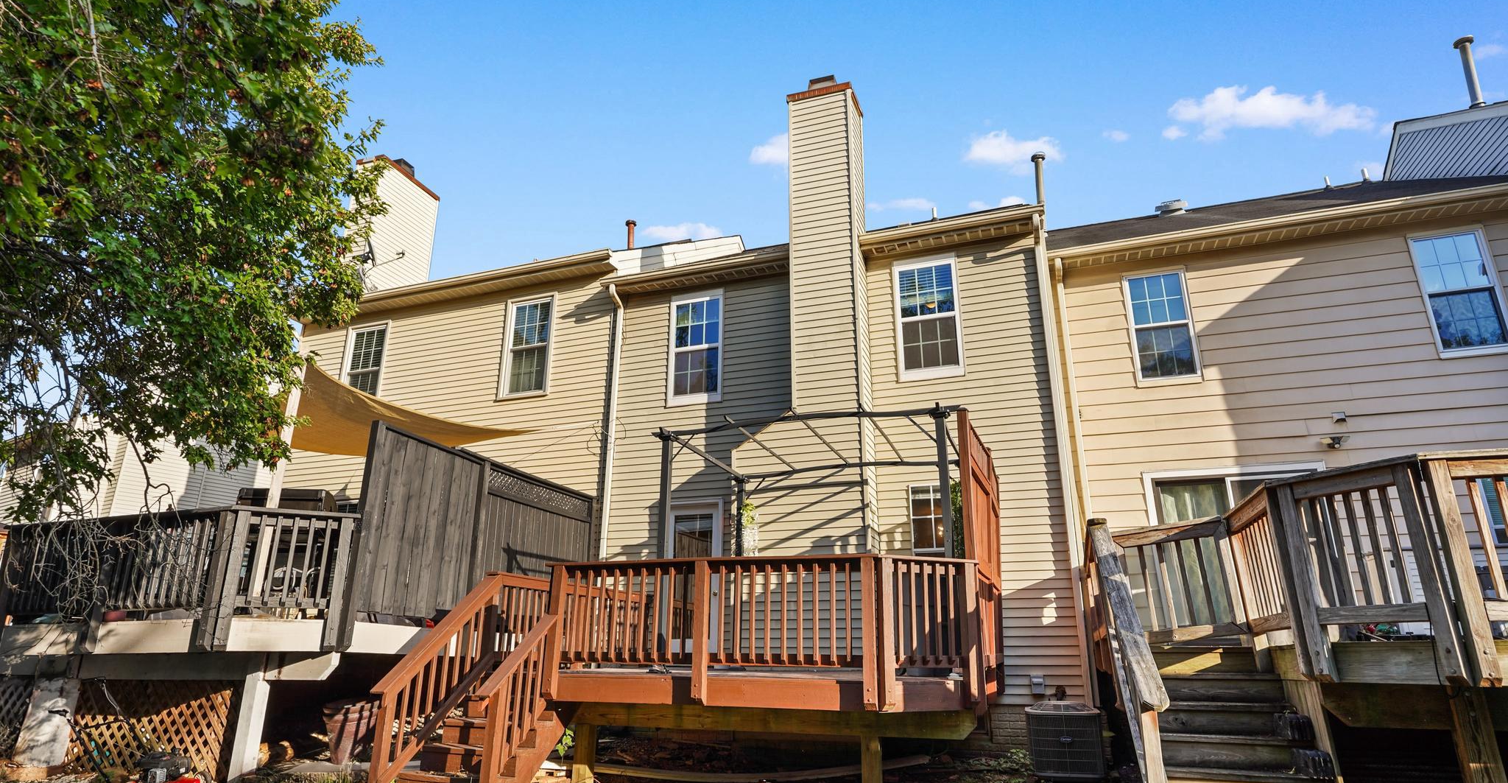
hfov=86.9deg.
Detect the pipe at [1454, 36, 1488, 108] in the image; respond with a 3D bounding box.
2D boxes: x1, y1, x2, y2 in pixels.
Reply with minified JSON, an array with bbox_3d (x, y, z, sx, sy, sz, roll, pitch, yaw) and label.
[{"bbox_3d":[10.646,-4.743,11.797,0.230,1.180,0.230,-6,-19,19],"label":"pipe"}]

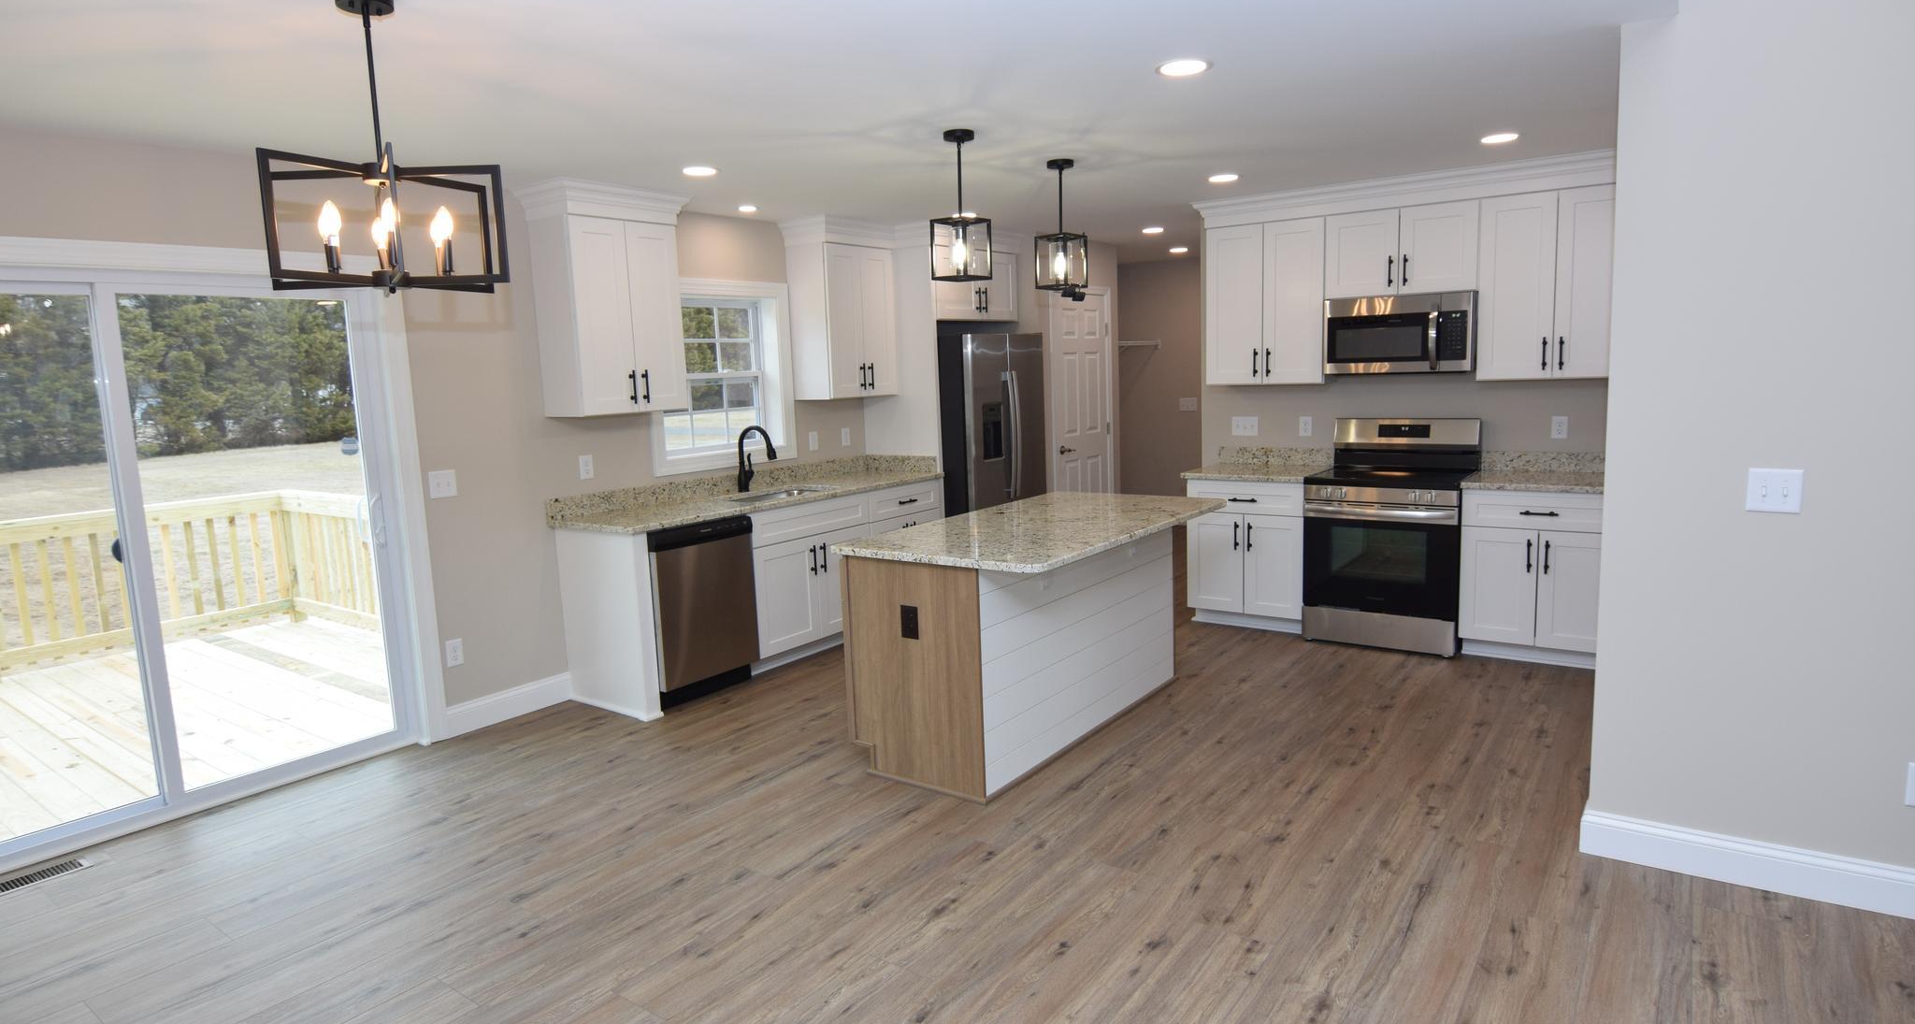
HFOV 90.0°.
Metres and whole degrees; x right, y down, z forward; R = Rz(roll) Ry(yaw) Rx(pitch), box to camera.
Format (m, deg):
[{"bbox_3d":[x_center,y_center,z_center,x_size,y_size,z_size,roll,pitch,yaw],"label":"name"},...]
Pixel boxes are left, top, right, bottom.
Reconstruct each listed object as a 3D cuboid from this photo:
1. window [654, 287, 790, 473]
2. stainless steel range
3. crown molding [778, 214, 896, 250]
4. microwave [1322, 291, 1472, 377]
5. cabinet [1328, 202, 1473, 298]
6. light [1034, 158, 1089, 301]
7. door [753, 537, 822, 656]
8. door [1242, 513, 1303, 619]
[{"bbox_3d":[-1.372,-0.782,5.462,0.120,1.049,1.083,4,10,36],"label":"window"},{"bbox_3d":[2.376,0.104,5.247,0.761,1.185,0.681,4,10,36],"label":"stainless steel range"},{"bbox_3d":[-0.723,-1.676,5.860,0.404,0.142,0.649,4,10,36],"label":"crown molding"},{"bbox_3d":[2.437,-0.963,5.214,0.757,0.418,0.378,4,10,36],"label":"microwave"},{"bbox_3d":[2.437,-1.402,5.201,0.759,0.446,0.325,4,11,36],"label":"cabinet"},{"bbox_3d":[0.467,-1.259,4.248,0.180,0.545,0.180,4,11,36],"label":"light"},{"bbox_3d":[-0.891,0.443,5.091,0.021,0.590,0.460,4,10,36],"label":"door"},{"bbox_3d":[1.775,0.306,5.367,0.332,0.581,0.027,4,10,37],"label":"door"}]

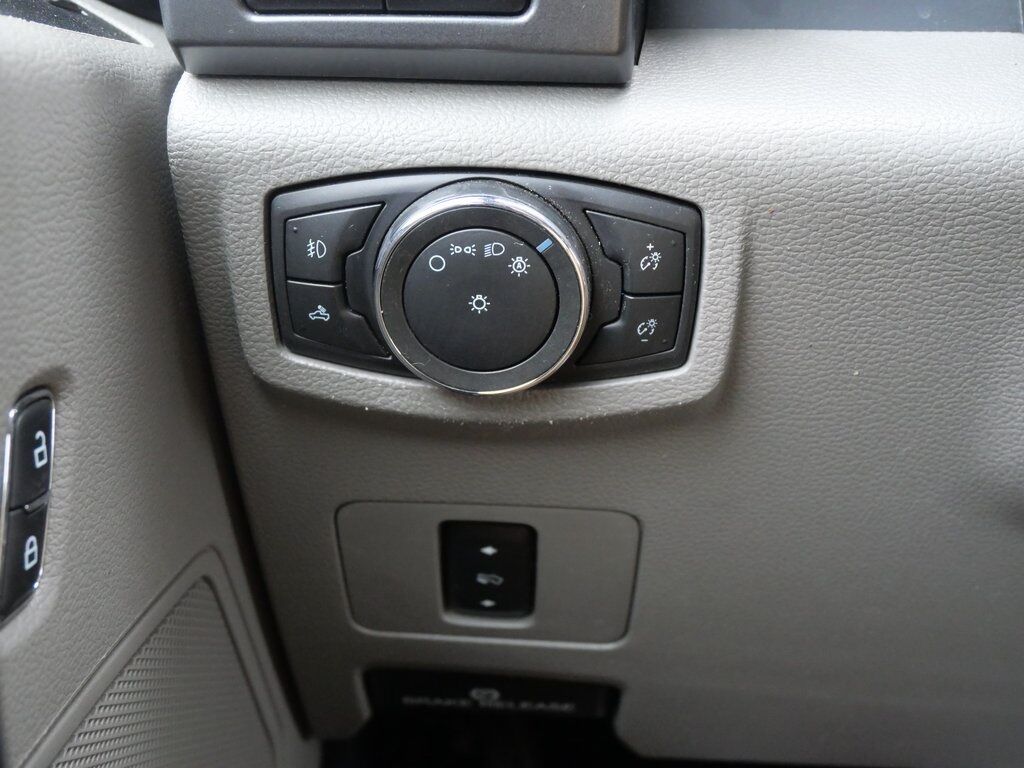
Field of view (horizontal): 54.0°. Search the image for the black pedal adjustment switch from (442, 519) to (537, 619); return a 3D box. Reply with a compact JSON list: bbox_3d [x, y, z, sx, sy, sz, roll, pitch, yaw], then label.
[{"bbox_3d":[-0.008,0.061,0.342,0.033,0.043,0.010,2,32,1],"label":"black pedal adjustment switch"}]

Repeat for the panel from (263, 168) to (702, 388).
[{"bbox_3d":[-0.009,-0.027,0.293,0.126,0.070,0.027,2,28,3],"label":"panel"}]

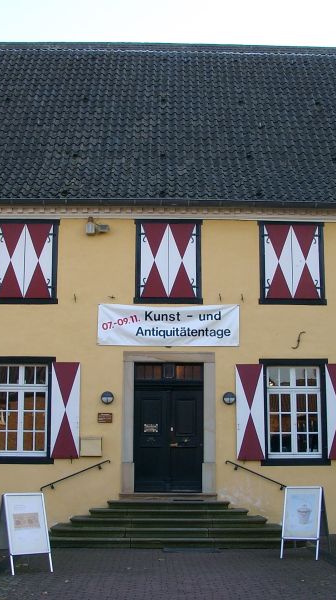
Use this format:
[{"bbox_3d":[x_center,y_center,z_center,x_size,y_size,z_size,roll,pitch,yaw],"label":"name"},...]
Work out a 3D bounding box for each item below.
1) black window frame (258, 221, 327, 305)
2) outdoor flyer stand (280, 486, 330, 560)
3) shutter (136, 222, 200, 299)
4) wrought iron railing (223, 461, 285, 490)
[{"bbox_3d":[2.662,-0.787,16.797,1.428,1.804,0.150,0,-9,-1],"label":"black window frame"},{"bbox_3d":[2.407,3.860,13.755,0.634,1.159,0.930,-3,-10,23],"label":"outdoor flyer stand"},{"bbox_3d":[0.016,-0.836,16.726,1.192,1.609,0.060,0,-9,-1],"label":"shutter"},{"bbox_3d":[1.851,3.597,16.000,1.357,0.620,0.100,0,-9,-1],"label":"wrought iron railing"}]

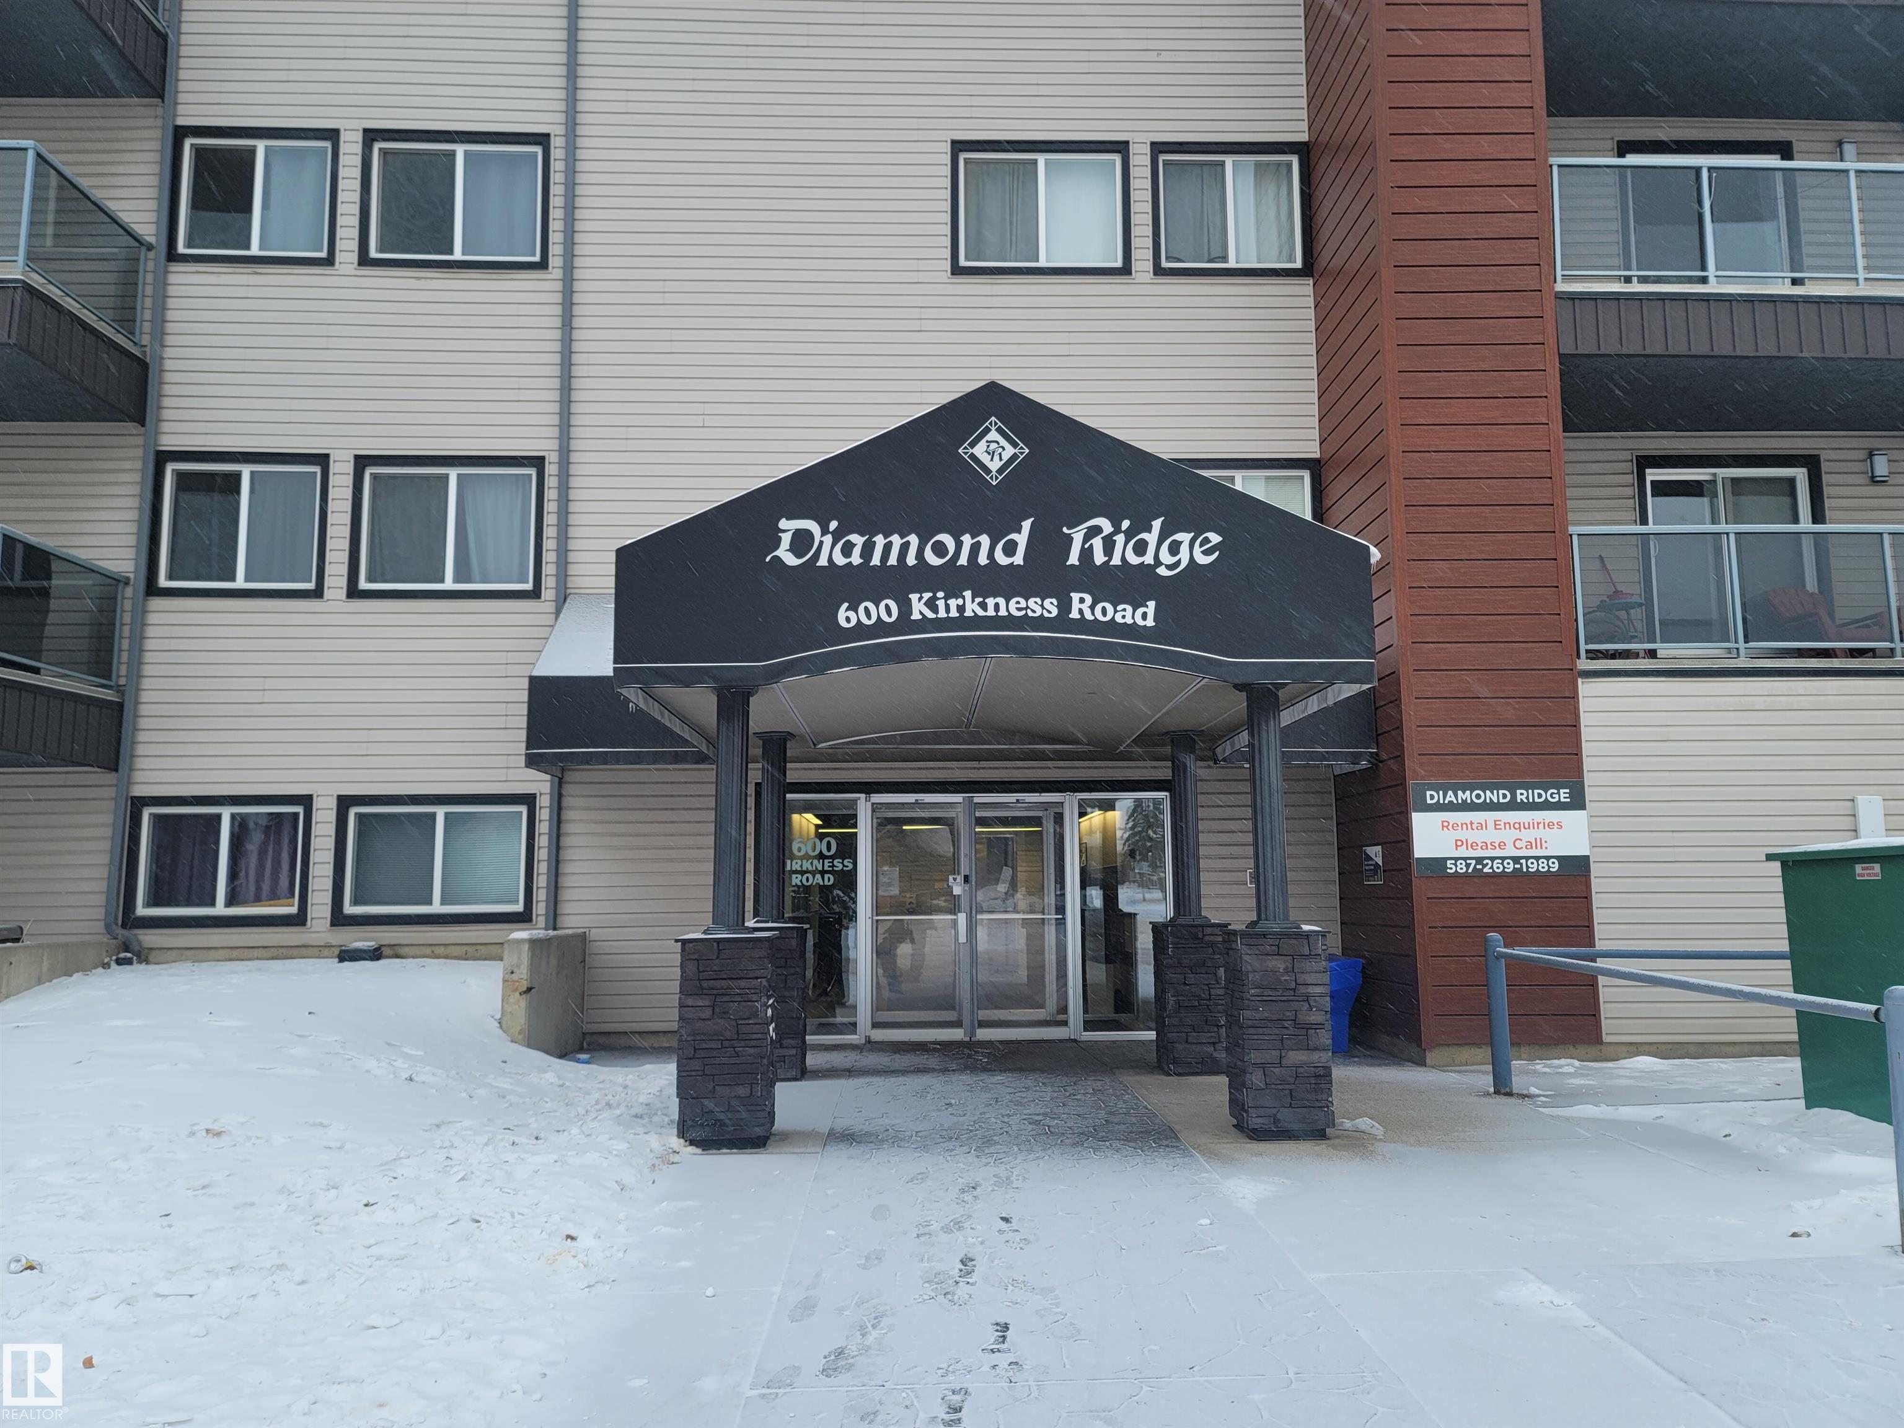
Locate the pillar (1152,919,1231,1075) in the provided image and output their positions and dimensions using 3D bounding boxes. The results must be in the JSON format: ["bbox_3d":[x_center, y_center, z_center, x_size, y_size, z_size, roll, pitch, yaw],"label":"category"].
[{"bbox_3d":[1.762,2.082,10.087,0.500,1.101,0.500,0,-7,-1],"label":"pillar"}]

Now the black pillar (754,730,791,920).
[{"bbox_3d":[-1.309,0.855,10.165,0.255,1.405,0.255,0,-7,-1],"label":"black pillar"}]

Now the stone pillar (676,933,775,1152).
[{"bbox_3d":[-1.237,1.792,7.603,0.500,1.101,0.500,0,-7,-1],"label":"stone pillar"}]

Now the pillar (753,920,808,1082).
[{"bbox_3d":[-1.299,2.098,10.007,0.500,1.101,0.500,0,-7,-1],"label":"pillar"}]

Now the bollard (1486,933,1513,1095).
[{"bbox_3d":[3.593,1.969,9.083,0.120,1.040,0.120,0,-7,-1],"label":"bollard"}]

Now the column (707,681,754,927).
[{"bbox_3d":[-1.248,0.549,7.761,0.255,1.405,0.255,0,-7,-1],"label":"column"}]

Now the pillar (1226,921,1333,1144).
[{"bbox_3d":[1.823,1.776,7.683,0.500,1.101,0.500,0,-7,-1],"label":"pillar"}]

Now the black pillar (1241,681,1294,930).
[{"bbox_3d":[1.812,0.533,7.841,0.255,1.405,0.255,0,-7,-1],"label":"black pillar"}]

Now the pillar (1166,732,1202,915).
[{"bbox_3d":[1.751,0.839,10.245,0.255,1.405,0.255,0,-7,-1],"label":"pillar"}]

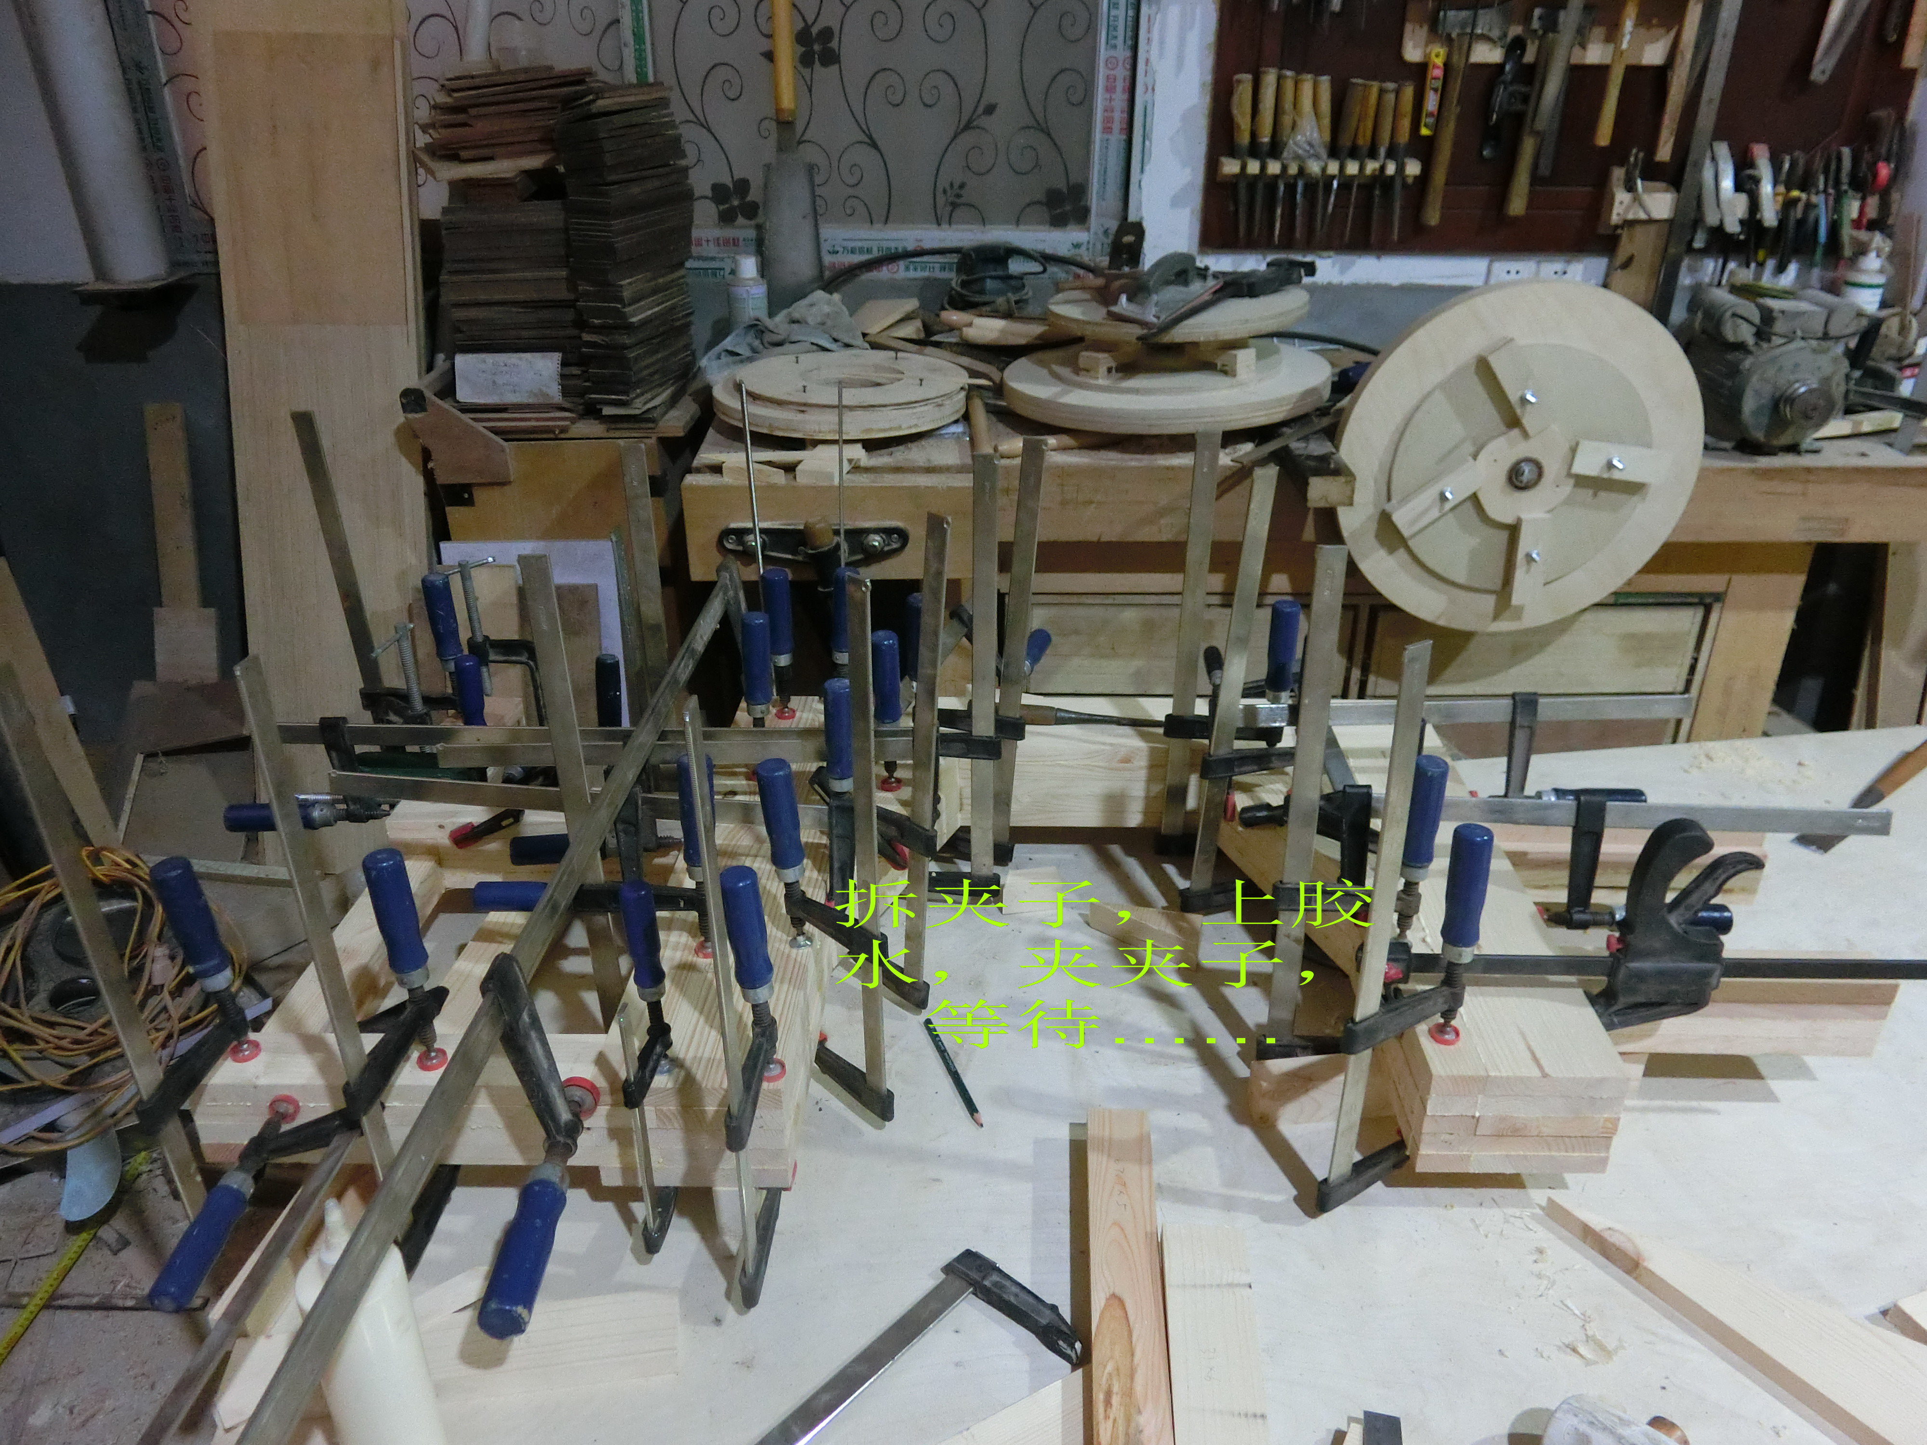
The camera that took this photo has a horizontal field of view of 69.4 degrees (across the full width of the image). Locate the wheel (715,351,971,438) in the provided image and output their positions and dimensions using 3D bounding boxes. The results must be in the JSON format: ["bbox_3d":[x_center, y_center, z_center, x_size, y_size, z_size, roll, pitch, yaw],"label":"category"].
[{"bbox_3d":[-0.189,-0.523,2.168,0.400,0.052,0.395,0,28,0],"label":"wheel"}]

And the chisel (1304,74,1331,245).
[{"bbox_3d":[0.625,-0.982,2.437,0.028,0.276,0.028,-5,28,3],"label":"chisel"}]

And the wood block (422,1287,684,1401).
[{"bbox_3d":[-0.338,0.490,1.096,0.225,0.026,0.060,-3,29,-5],"label":"wood block"}]

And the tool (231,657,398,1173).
[{"bbox_3d":[-0.462,0.192,1.022,0.010,0.530,0.027,2,29,4],"label":"tool"}]

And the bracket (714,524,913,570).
[{"bbox_3d":[-0.207,-0.243,1.935,0.262,0.060,0.035,0,28,0],"label":"bracket"}]

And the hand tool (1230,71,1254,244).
[{"bbox_3d":[0.488,-0.980,2.428,0.031,0.276,0.031,-4,29,2],"label":"hand tool"}]

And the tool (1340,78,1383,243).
[{"bbox_3d":[0.700,-0.985,2.461,0.028,0.269,0.027,2,27,-1],"label":"tool"}]

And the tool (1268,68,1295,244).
[{"bbox_3d":[0.558,-0.985,2.435,0.028,0.283,0.028,-3,28,1],"label":"tool"}]

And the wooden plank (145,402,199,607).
[{"bbox_3d":[-1.539,-0.422,2.715,0.070,0.393,0.018,0,9,0],"label":"wooden plank"}]

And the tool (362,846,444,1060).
[{"bbox_3d":[-0.462,0.201,1.160,0.031,0.214,0.031,-1,27,0],"label":"tool"}]

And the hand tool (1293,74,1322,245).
[{"bbox_3d":[0.591,-0.979,2.429,0.031,0.278,0.031,-4,29,2],"label":"hand tool"}]

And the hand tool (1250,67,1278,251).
[{"bbox_3d":[0.521,-0.982,2.427,0.031,0.289,0.031,-1,29,1],"label":"hand tool"}]

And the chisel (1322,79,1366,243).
[{"bbox_3d":[0.657,-0.975,2.431,0.031,0.269,0.031,4,29,-2],"label":"chisel"}]

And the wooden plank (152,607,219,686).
[{"bbox_3d":[-1.528,-0.151,2.744,0.120,0.145,0.018,0,4,0],"label":"wooden plank"}]

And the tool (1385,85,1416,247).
[{"bbox_3d":[0.767,-0.978,2.439,0.028,0.266,0.028,-4,28,2],"label":"tool"}]

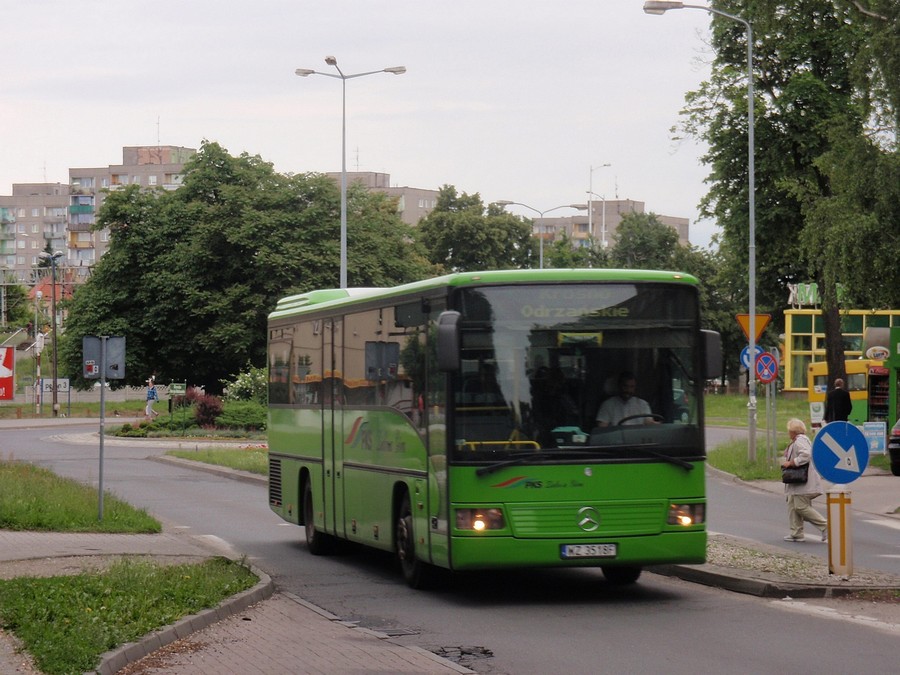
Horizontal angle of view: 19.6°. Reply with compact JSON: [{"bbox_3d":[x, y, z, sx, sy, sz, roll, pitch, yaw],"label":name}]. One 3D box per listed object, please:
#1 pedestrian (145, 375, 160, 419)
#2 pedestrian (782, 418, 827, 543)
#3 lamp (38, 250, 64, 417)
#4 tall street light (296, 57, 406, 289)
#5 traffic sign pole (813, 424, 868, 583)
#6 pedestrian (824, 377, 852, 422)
[{"bbox_3d":[-11.900,2.400,104.000,0.550,1.630,0.500,1,-1,-30],"label":"pedestrian"},{"bbox_3d":[4.601,1.854,33.700,0.650,1.600,0.520,0,-1,9],"label":"pedestrian"},{"bbox_3d":[-16.093,-0.149,105.000,1.050,6.700,0.500,0,-1,0],"label":"lamp"},{"bbox_3d":[-3.250,-2.550,76.500,3.400,11.100,3.100,0,-1,13],"label":"tall street light"},{"bbox_3d":[3.767,1.556,25.050,0.610,1.510,0.250,0,-1,-18],"label":"traffic sign pole"},{"bbox_3d":[8.218,1.724,55.000,0.570,1.750,0.400,0,-1,6],"label":"pedestrian"}]

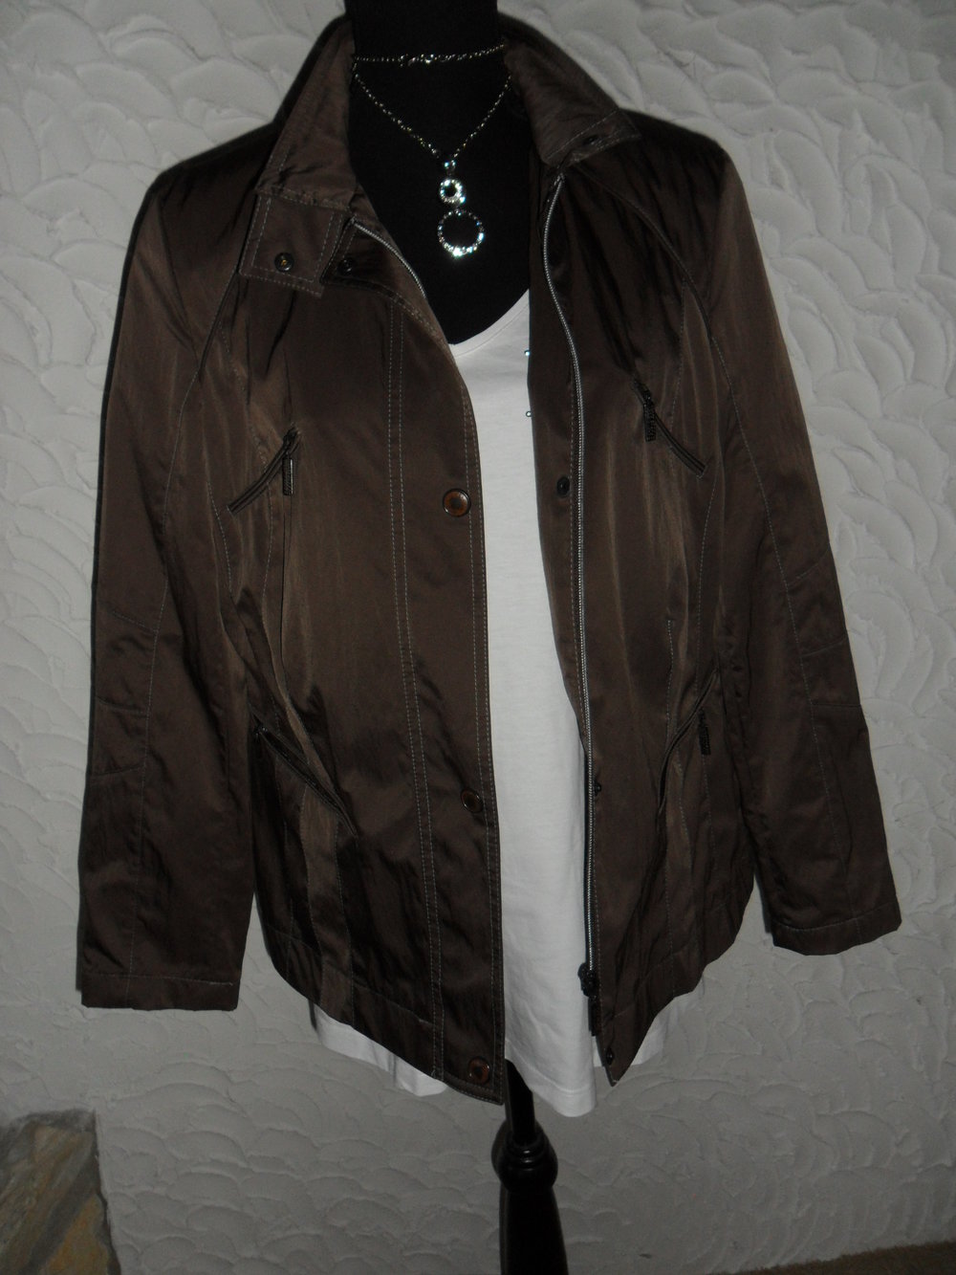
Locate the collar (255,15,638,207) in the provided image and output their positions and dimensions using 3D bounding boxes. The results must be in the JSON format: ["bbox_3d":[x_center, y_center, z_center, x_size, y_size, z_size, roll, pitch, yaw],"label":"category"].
[{"bbox_3d":[-0.027,-0.383,0.702,0.262,0.138,0.160,-5,17,0],"label":"collar"}]

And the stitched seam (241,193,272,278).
[{"bbox_3d":[-0.156,-0.283,0.700,0.010,0.060,0.007,14,-5,11],"label":"stitched seam"}]

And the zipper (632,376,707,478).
[{"bbox_3d":[0.134,-0.148,0.710,0.025,0.083,0.014,-37,9,-10],"label":"zipper"}]

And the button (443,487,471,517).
[{"bbox_3d":[-0.015,-0.095,0.697,0.020,0.020,0.005,-2,10,4],"label":"button"}]

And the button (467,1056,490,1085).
[{"bbox_3d":[0.000,0.338,0.775,0.020,0.021,0.005,-1,9,15],"label":"button"}]

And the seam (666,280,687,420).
[{"bbox_3d":[0.144,-0.207,0.715,0.010,0.100,0.009,5,3,-17],"label":"seam"}]

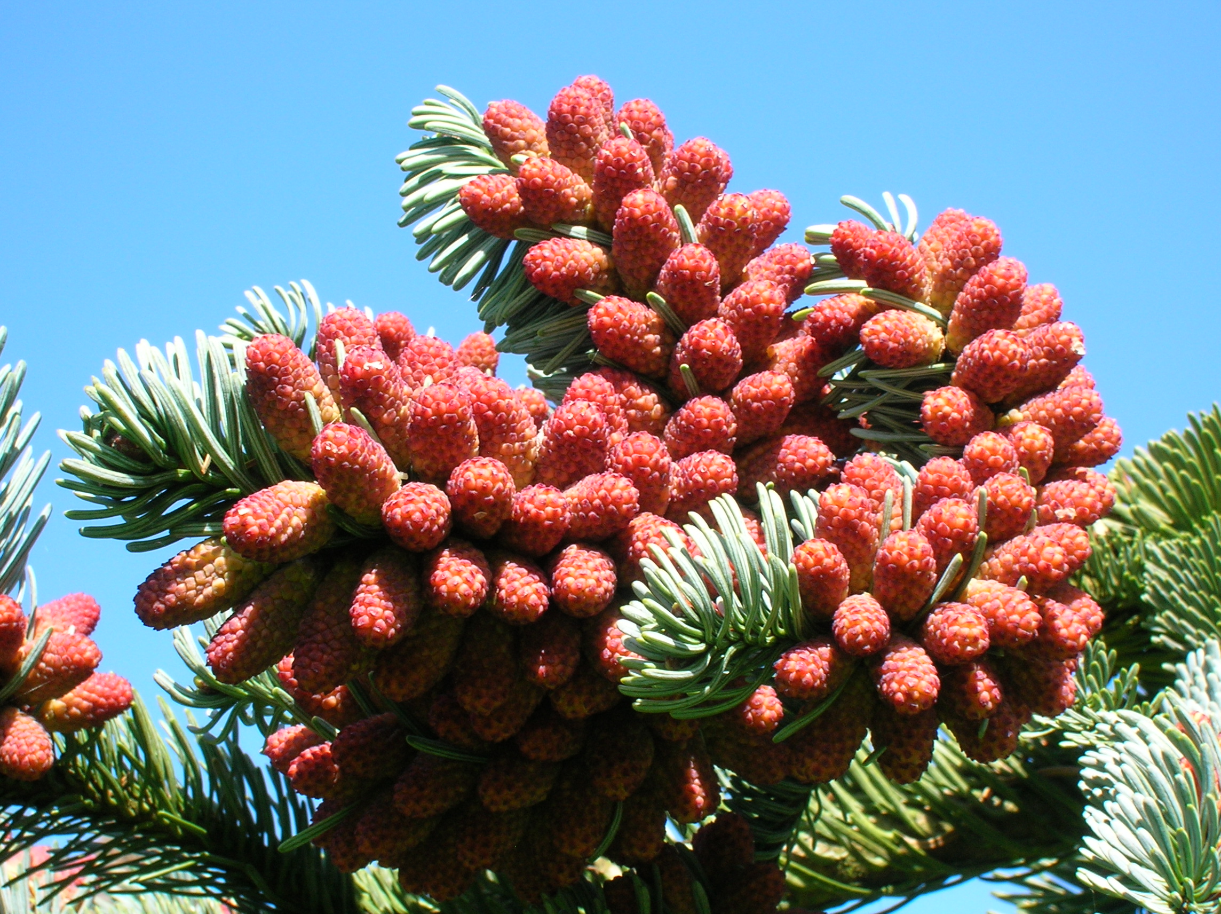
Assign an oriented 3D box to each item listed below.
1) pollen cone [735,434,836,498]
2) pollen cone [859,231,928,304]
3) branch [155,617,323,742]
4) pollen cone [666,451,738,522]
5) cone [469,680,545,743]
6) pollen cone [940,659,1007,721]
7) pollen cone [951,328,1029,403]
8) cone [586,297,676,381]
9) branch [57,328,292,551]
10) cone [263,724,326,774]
[{"bbox_3d":[0.030,0.002,0.468,0.019,0.010,0.010,-17,-2,35],"label":"pollen cone"},{"bbox_3d":[0.044,-0.028,0.416,0.008,0.008,0.015,41,0,44],"label":"pollen cone"},{"bbox_3d":[-0.064,0.039,0.475,0.029,0.019,0.022,21,-19,-9],"label":"branch"},{"bbox_3d":[0.013,0.004,0.402,0.009,0.009,0.016,-36,0,-31],"label":"pollen cone"},{"bbox_3d":[-0.017,0.042,0.485,0.011,0.018,0.011,20,-39,18],"label":"cone"},{"bbox_3d":[0.055,0.035,0.425,0.008,0.008,0.015,47,0,-26],"label":"pollen cone"},{"bbox_3d":[0.064,-0.015,0.464,0.011,0.011,0.017,-41,-6,-41],"label":"pollen cone"},{"bbox_3d":[0.003,-0.020,0.460,0.018,0.011,0.011,36,3,-33],"label":"cone"},{"bbox_3d":[-0.076,-0.003,0.480,0.040,0.038,0.037,7,-18,-24],"label":"branch"},{"bbox_3d":[-0.048,0.045,0.430,0.012,0.007,0.007,-22,0,-17],"label":"cone"}]

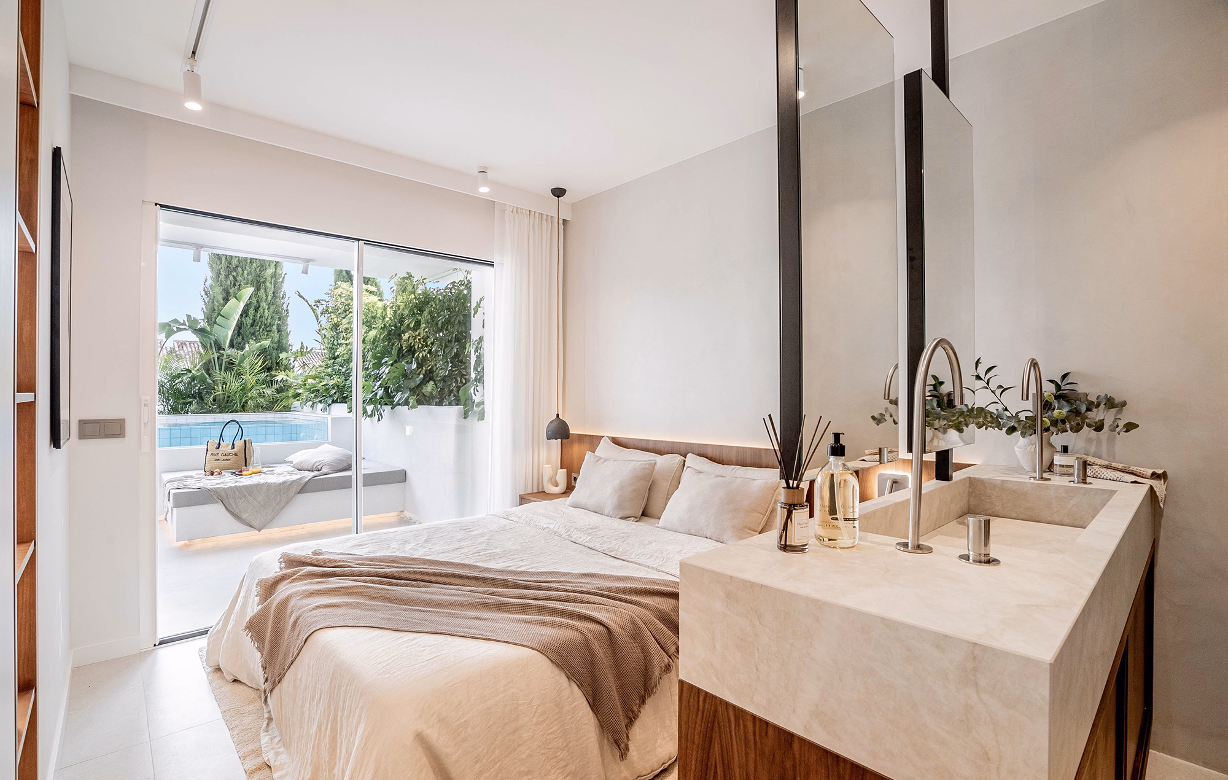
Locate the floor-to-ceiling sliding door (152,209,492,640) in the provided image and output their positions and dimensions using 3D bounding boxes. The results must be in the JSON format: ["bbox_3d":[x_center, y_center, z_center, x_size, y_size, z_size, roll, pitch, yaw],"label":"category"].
[{"bbox_3d":[-1.490,0.161,3.135,1.770,2.050,0.100,0,0,-41],"label":"floor-to-ceiling sliding door"}]

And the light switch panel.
[{"bbox_3d":[-2.236,0.172,2.387,0.150,0.083,0.012,0,0,-41],"label":"light switch panel"}]

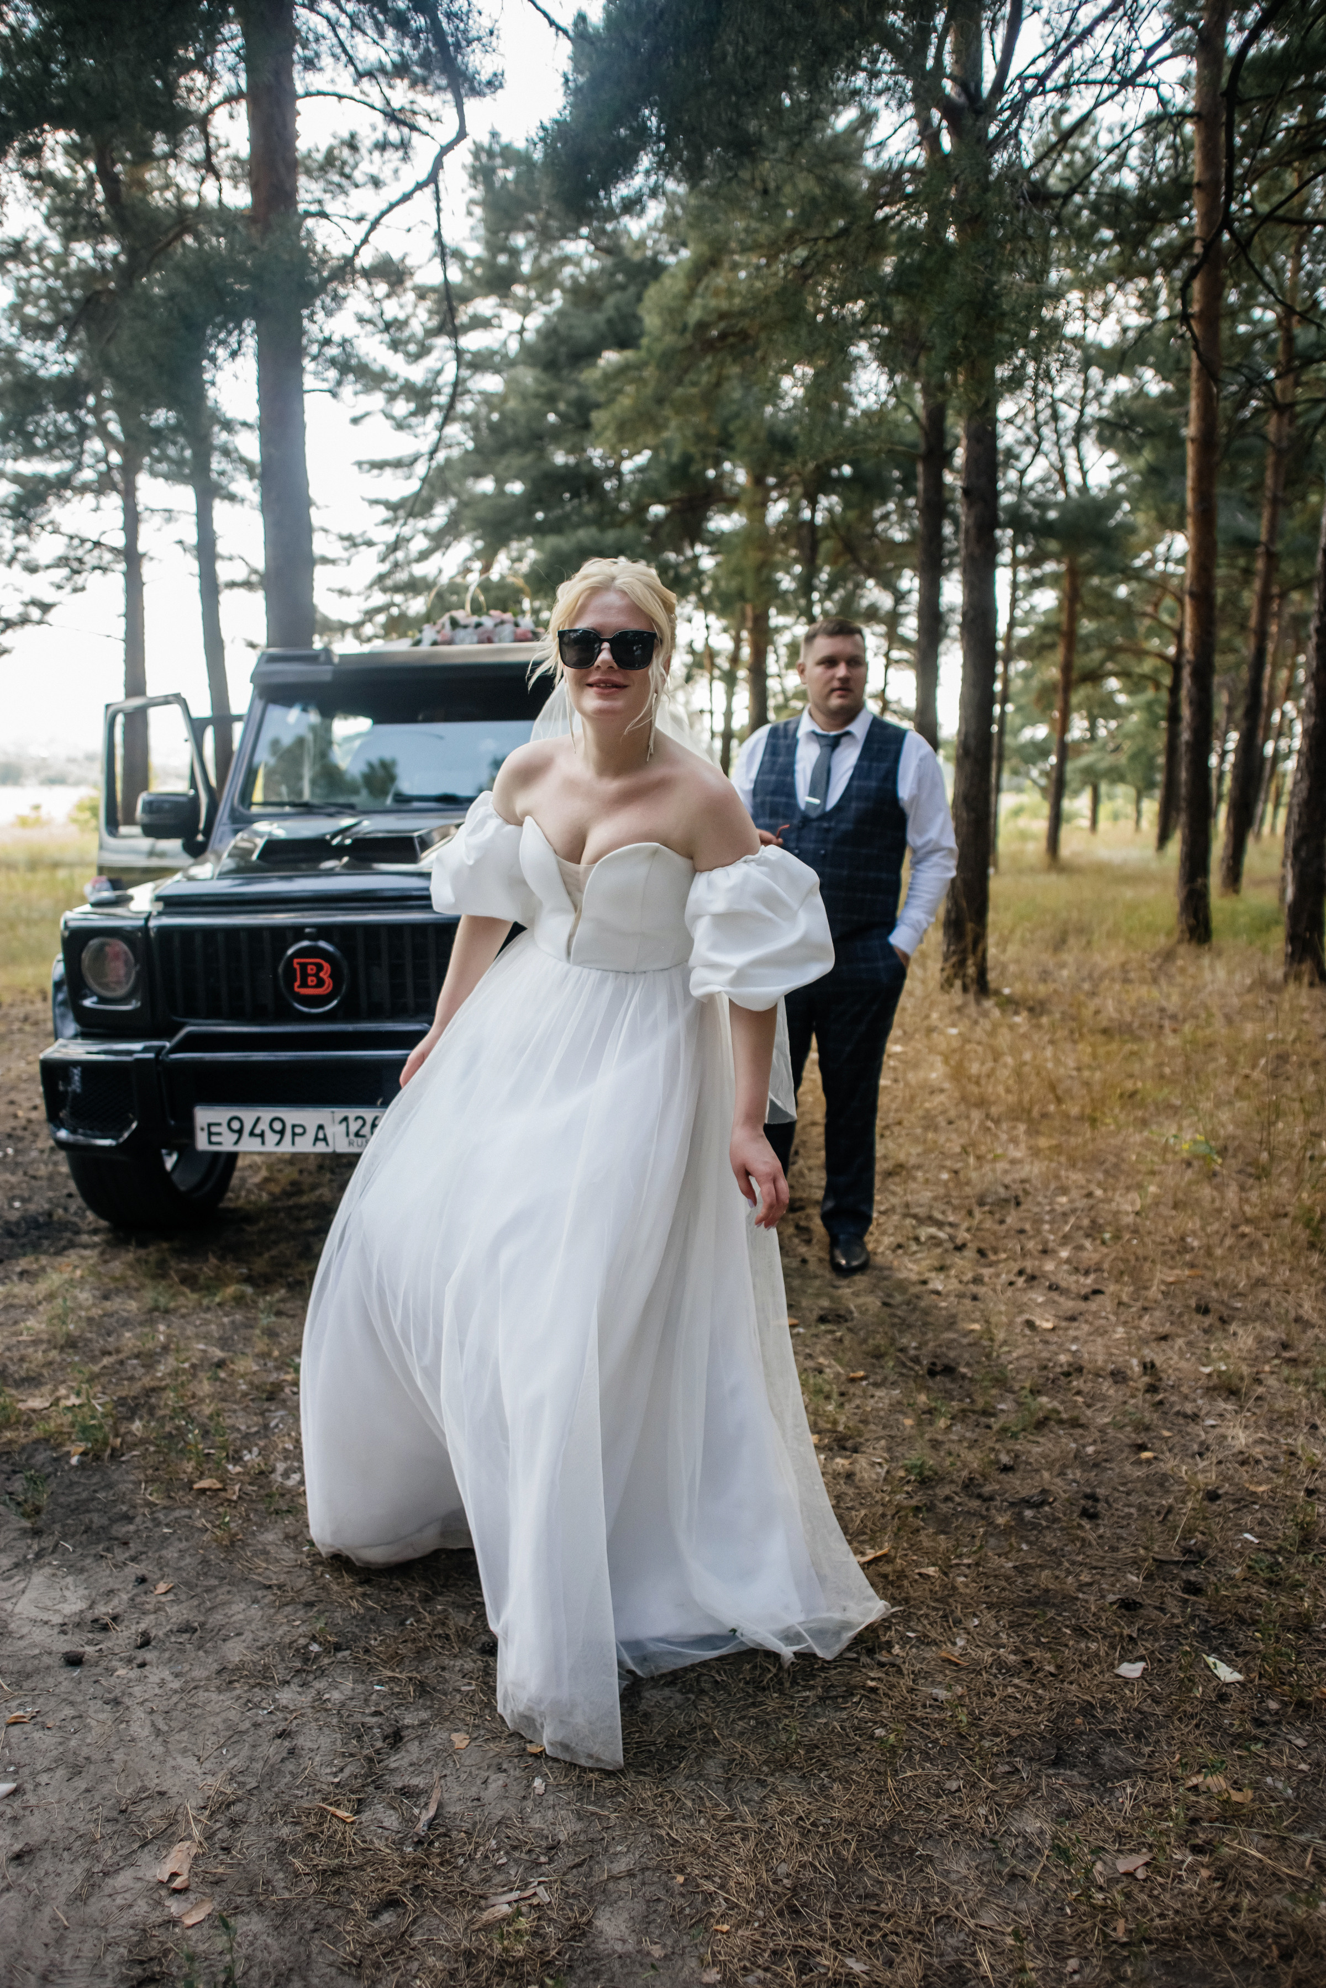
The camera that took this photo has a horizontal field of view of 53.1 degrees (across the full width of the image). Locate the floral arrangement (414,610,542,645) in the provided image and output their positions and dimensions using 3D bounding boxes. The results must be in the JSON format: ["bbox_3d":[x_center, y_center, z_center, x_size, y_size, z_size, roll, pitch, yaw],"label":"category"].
[{"bbox_3d":[-0.770,-1.504,5.475,0.540,0.190,0.360,1,10,3],"label":"floral arrangement"}]

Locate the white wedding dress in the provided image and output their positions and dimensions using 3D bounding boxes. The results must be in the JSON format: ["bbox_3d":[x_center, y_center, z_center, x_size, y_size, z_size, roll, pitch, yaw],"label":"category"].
[{"bbox_3d":[-0.107,0.364,2.264,0.990,1.370,0.880,3,10,15],"label":"white wedding dress"}]

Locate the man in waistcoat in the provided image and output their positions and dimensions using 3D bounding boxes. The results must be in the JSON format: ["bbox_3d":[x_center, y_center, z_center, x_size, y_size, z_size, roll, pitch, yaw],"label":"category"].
[{"bbox_3d":[0.505,-0.128,3.803,0.610,1.820,0.420,4,10,20],"label":"man in waistcoat"}]

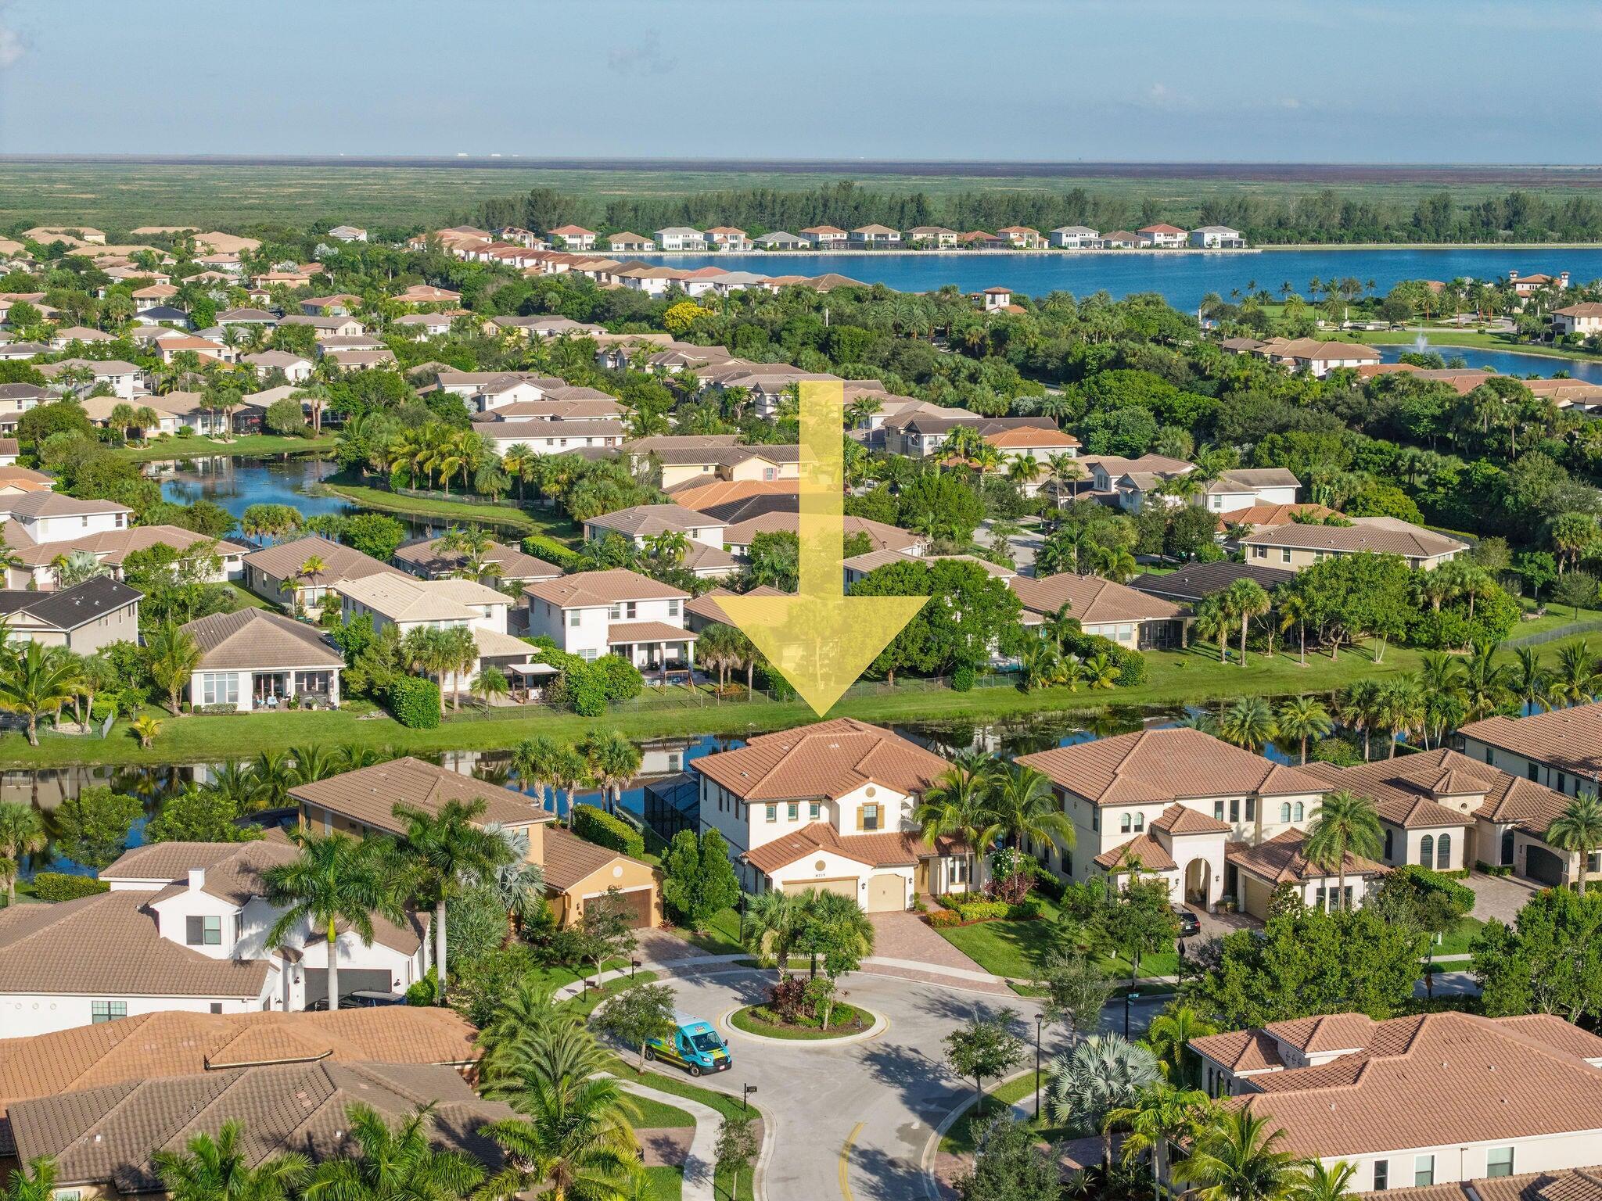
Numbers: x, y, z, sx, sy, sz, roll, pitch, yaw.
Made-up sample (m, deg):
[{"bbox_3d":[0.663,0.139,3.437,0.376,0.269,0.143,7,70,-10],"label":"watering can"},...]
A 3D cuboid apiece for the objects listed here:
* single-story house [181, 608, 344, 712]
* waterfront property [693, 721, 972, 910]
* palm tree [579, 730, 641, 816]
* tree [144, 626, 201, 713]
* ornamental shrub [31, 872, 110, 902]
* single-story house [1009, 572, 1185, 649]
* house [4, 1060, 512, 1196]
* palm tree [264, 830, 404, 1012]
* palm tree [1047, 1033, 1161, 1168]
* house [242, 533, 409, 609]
[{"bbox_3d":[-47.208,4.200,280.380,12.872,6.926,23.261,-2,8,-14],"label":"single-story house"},{"bbox_3d":[2.166,13.347,211.730,16.507,9.127,24.081,-2,8,-17],"label":"waterfront property"},{"bbox_3d":[-13.913,12.889,236.075,4.400,7.100,4.400,0,8,0],"label":"palm tree"},{"bbox_3d":[-54.070,5.910,279.090,4.960,7.920,4.960,0,8,0],"label":"tree"},{"bbox_3d":[-46.913,18.668,210.535,5.400,1.600,1.600,4,9,23],"label":"ornamental shrub"},{"bbox_3d":[28.501,0.460,329.050,13.300,6.000,27.000,-2,8,-20],"label":"single-story house"},{"bbox_3d":[-24.229,24.752,149.903,23.500,6.300,15.800,-2,8,-18],"label":"house"},{"bbox_3d":[-25.260,18.310,175.280,7.520,12.000,7.520,0,8,0],"label":"palm tree"},{"bbox_3d":[14.816,24.109,156.153,5.400,6.600,5.400,0,8,0],"label":"palm tree"},{"bbox_3d":[-50.853,-3.093,350.329,13.800,6.100,26.100,-3,8,-21],"label":"house"}]

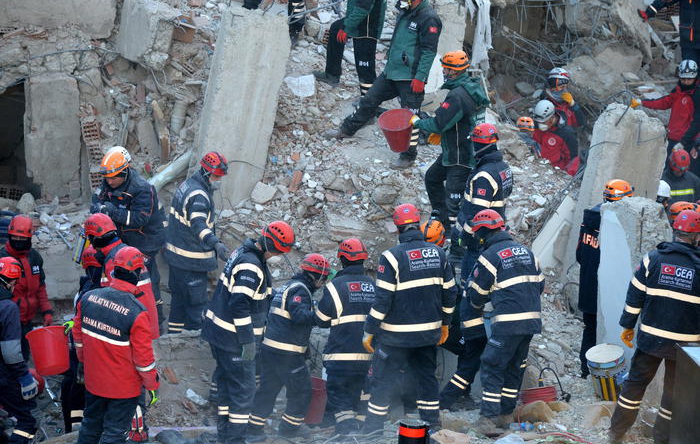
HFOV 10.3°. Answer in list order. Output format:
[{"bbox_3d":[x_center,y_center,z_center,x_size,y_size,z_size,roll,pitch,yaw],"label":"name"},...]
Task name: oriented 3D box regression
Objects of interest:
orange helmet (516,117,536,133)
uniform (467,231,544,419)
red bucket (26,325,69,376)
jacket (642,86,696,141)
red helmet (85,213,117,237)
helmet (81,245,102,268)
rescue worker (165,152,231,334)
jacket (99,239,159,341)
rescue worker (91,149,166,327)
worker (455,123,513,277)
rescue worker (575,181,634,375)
[{"bbox_3d":[2.054,-1.132,45.500,0.220,0.170,0.280,0,11,0],"label":"orange helmet"},{"bbox_3d":[1.244,0.820,31.100,0.620,1.470,0.520,-10,18,-32],"label":"uniform"},{"bbox_3d":[-2.327,0.995,30.200,0.340,0.300,0.340,-9,-16,-3],"label":"red bucket"},{"bbox_3d":[3.587,-1.214,43.500,0.660,0.660,0.380,4,15,14],"label":"jacket"},{"bbox_3d":[-2.020,0.028,31.500,0.280,0.170,0.225,5,15,37],"label":"red helmet"},{"bbox_3d":[-2.080,0.291,31.900,0.280,0.170,0.220,1,13,38],"label":"helmet"},{"bbox_3d":[-1.381,0.231,35.200,0.550,1.800,0.600,-6,12,-27],"label":"rescue worker"},{"bbox_3d":[-1.869,0.570,32.800,0.420,0.830,0.580,9,14,41],"label":"jacket"},{"bbox_3d":[-1.994,0.194,35.000,0.620,1.700,0.550,14,20,42],"label":"rescue worker"},{"bbox_3d":[1.170,0.048,33.800,0.550,1.780,0.600,6,12,27],"label":"worker"},{"bbox_3d":[2.283,0.512,34.600,0.580,1.740,0.480,12,19,39],"label":"rescue worker"}]

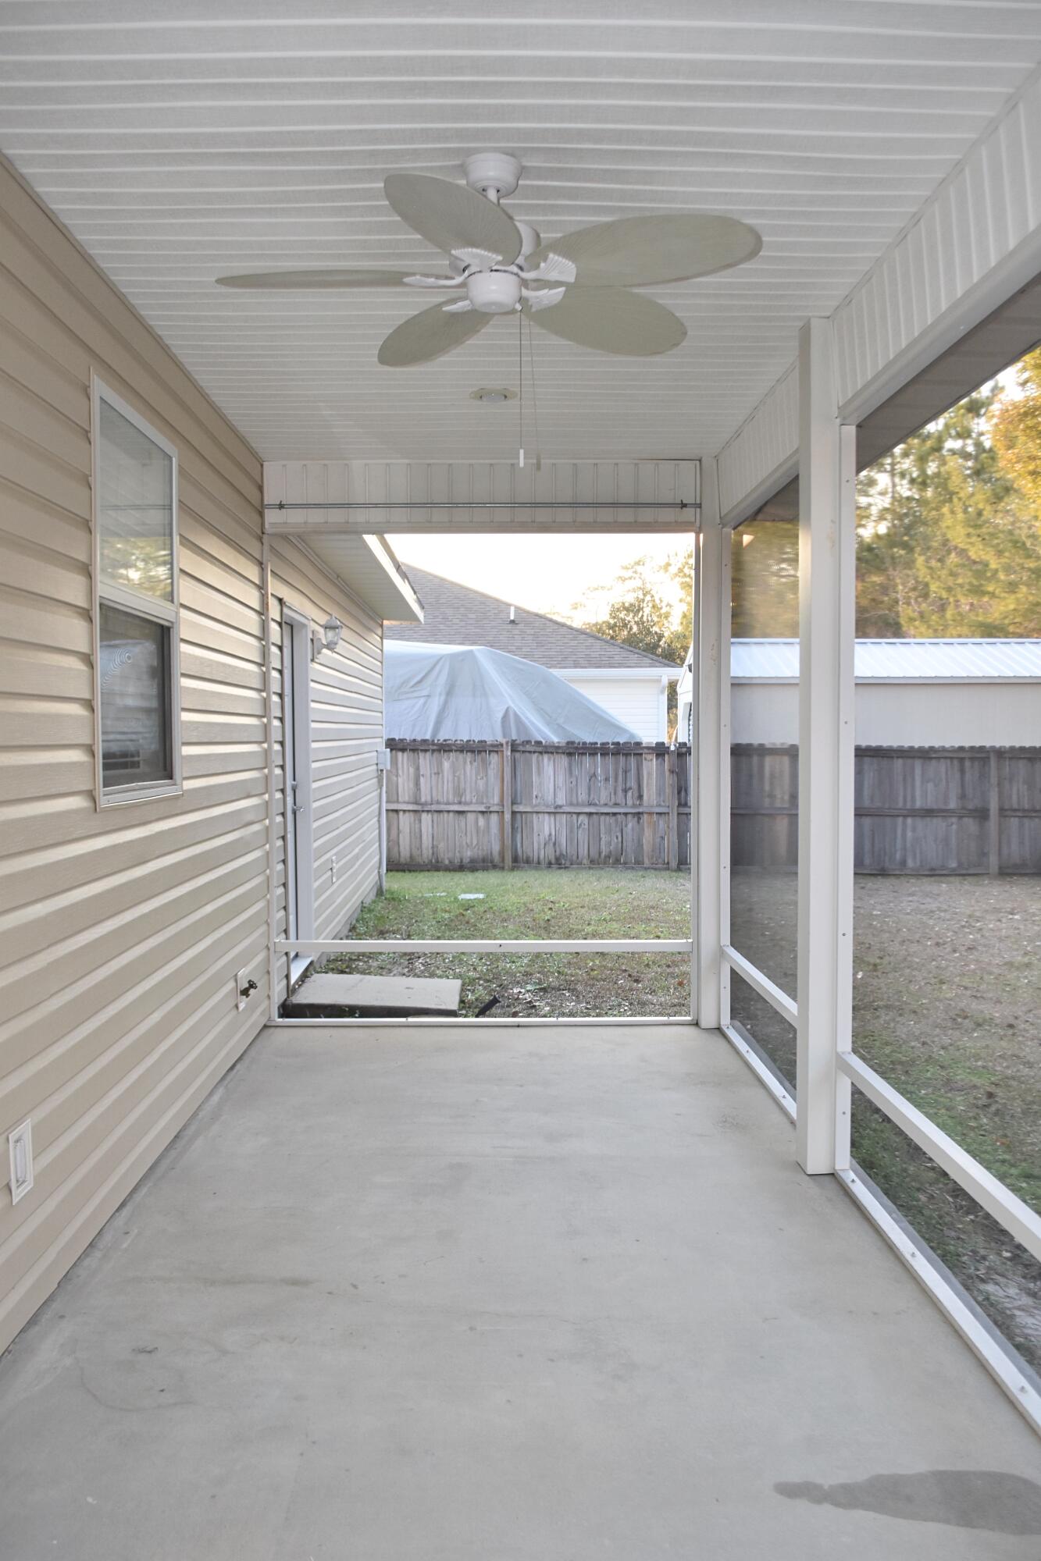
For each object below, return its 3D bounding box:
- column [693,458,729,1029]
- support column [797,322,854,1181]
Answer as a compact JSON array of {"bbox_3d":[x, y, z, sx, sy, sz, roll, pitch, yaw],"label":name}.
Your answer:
[{"bbox_3d":[0.957,-0.172,5.770,0.142,2.781,0.142,0,2,-1],"label":"column"},{"bbox_3d":[1.006,-0.093,3.881,0.142,2.781,0.142,0,2,-1],"label":"support column"}]

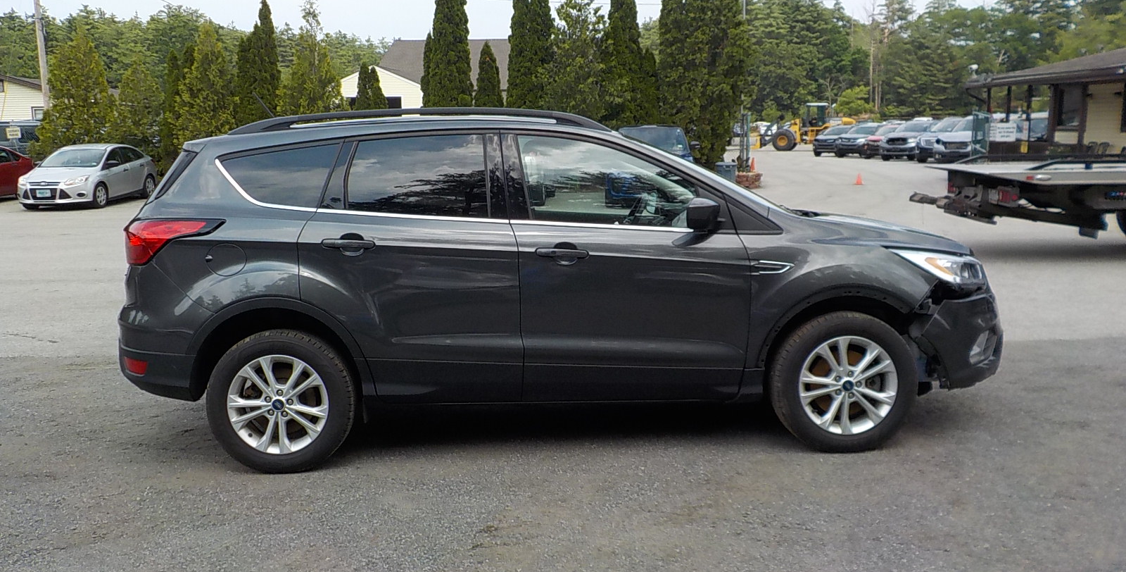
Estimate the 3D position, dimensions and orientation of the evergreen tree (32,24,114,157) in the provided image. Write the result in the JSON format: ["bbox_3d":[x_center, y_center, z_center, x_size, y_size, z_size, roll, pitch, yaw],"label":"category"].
[{"bbox_3d":[-14.118,-5.104,28.312,2.450,4.732,2.450,-1,9,0],"label":"evergreen tree"}]

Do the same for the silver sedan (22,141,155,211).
[{"bbox_3d":[-11.508,-2.721,23.805,1.860,1.468,4.534,-1,9,0],"label":"silver sedan"}]

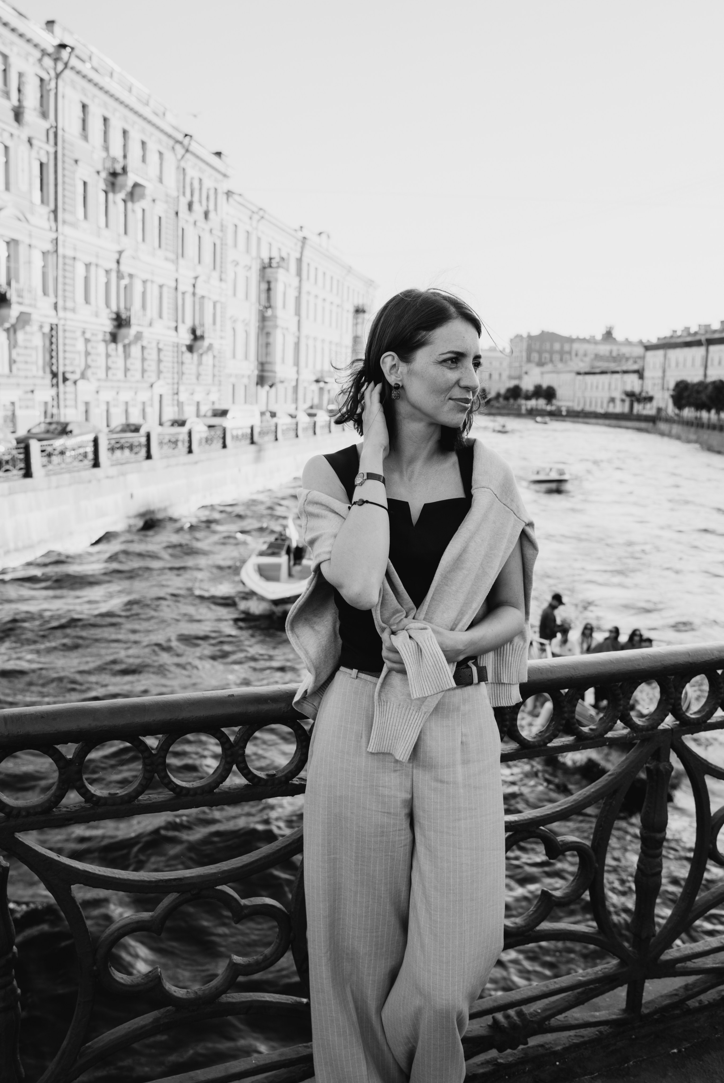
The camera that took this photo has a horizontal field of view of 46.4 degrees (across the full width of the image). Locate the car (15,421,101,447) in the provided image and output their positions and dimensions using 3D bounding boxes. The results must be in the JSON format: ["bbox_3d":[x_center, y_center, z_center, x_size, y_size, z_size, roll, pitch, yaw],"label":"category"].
[{"bbox_3d":[-11.132,-3.460,30.174,1.800,1.530,4.250,5,10,12],"label":"car"}]

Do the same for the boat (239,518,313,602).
[{"bbox_3d":[-1.638,0.635,23.170,2.200,1.350,5.700,4,10,9],"label":"boat"}]

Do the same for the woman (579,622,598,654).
[{"bbox_3d":[3.933,2.092,14.938,0.480,1.250,0.750,5,11,15],"label":"woman"}]

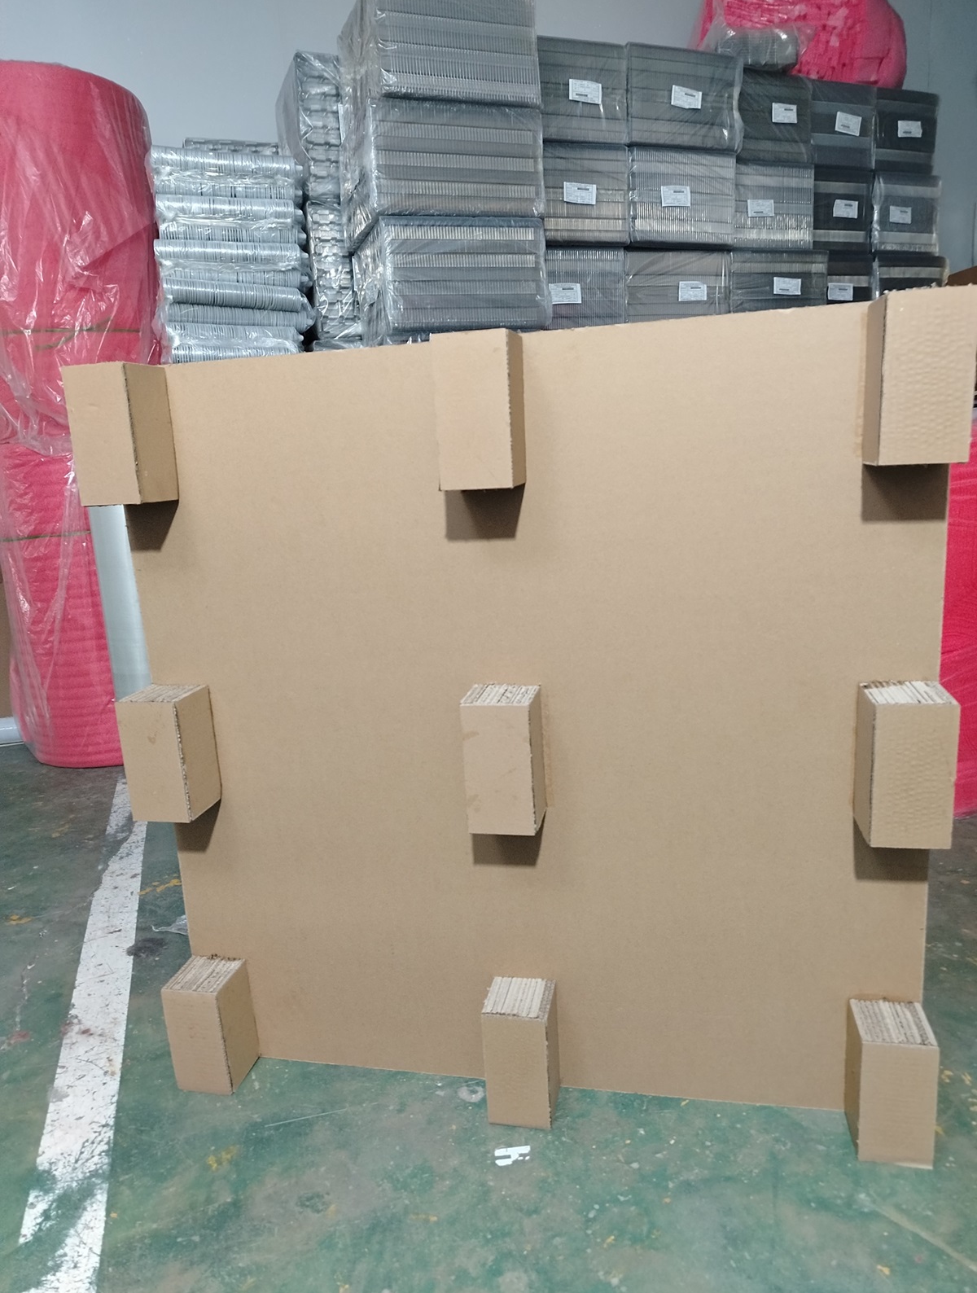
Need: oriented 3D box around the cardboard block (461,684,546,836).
[{"bbox_3d":[0.024,0.161,1.287,0.096,0.189,0.097,-1,13,13],"label":"cardboard block"}]

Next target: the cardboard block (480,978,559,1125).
[{"bbox_3d":[0.053,0.625,1.393,0.096,0.189,0.097,-1,13,12],"label":"cardboard block"}]

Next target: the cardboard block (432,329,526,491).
[{"bbox_3d":[-0.010,-0.306,1.181,0.096,0.189,0.097,0,13,12],"label":"cardboard block"}]

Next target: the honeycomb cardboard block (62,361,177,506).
[{"bbox_3d":[-0.523,-0.301,1.294,0.096,0.189,0.097,1,13,12],"label":"honeycomb cardboard block"}]

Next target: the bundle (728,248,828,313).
[{"bbox_3d":[0.890,-1.187,3.117,0.382,0.265,0.360,-8,14,-19],"label":"bundle"}]

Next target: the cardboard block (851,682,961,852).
[{"bbox_3d":[0.541,0.153,1.172,0.096,0.189,0.097,-1,13,12],"label":"cardboard block"}]

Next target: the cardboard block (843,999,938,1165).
[{"bbox_3d":[0.568,0.616,1.278,0.096,0.189,0.097,-1,13,12],"label":"cardboard block"}]

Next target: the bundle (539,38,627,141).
[{"bbox_3d":[0.197,-1.633,2.766,0.319,0.263,0.360,-8,14,-19],"label":"bundle"}]

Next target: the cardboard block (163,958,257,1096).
[{"bbox_3d":[-0.459,0.630,1.505,0.096,0.189,0.097,-2,13,13],"label":"cardboard block"}]

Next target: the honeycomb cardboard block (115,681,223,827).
[{"bbox_3d":[-0.491,0.164,1.400,0.096,0.189,0.097,0,13,12],"label":"honeycomb cardboard block"}]

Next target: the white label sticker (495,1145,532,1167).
[{"bbox_3d":[0.037,0.738,1.309,0.054,0.002,0.033,-5,13,-4],"label":"white label sticker"}]

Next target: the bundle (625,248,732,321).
[{"bbox_3d":[0.537,-1.134,2.995,0.381,0.265,0.360,-8,14,-19],"label":"bundle"}]

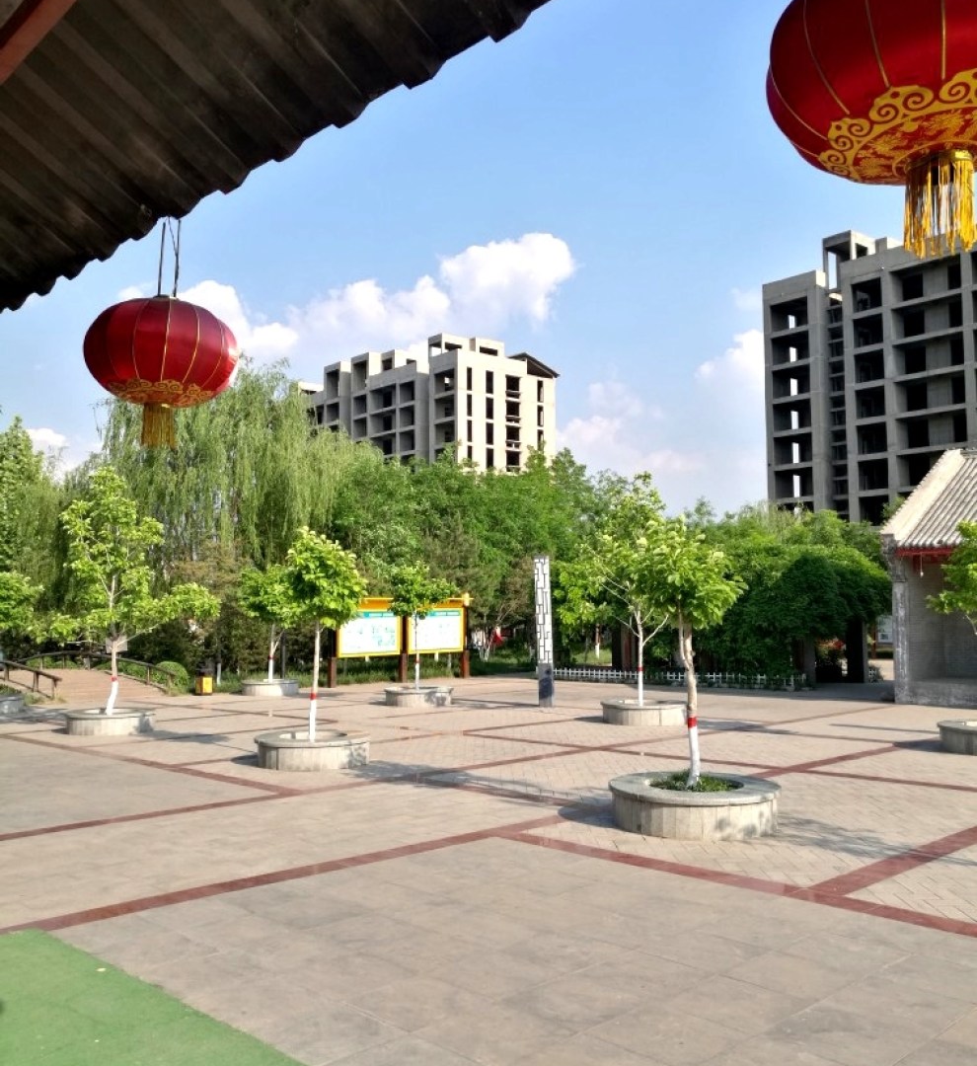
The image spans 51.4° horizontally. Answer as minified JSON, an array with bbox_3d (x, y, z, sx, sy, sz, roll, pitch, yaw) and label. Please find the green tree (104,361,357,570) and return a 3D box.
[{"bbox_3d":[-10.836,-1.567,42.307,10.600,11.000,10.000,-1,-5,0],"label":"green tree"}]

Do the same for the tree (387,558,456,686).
[{"bbox_3d":[-1.653,2.357,25.530,1.720,3.261,1.720,-1,-5,0],"label":"tree"}]

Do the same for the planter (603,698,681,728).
[{"bbox_3d":[3.072,3.539,20.056,1.670,0.380,1.670,-1,-5,0],"label":"planter"}]

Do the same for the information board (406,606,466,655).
[{"bbox_3d":[-1.846,3.415,35.632,2.700,1.600,0.130,4,-7,-45],"label":"information board"}]

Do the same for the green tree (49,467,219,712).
[{"bbox_3d":[-6.967,1.081,19.990,3.300,4.800,3.100,-1,-5,0],"label":"green tree"}]

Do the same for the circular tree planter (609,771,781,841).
[{"bbox_3d":[2.096,2.761,10.337,1.700,0.385,1.700,-1,-5,0],"label":"circular tree planter"}]

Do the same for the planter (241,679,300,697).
[{"bbox_3d":[-6.368,4.510,29.667,1.670,0.380,1.670,-1,-5,0],"label":"planter"}]

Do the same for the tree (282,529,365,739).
[{"bbox_3d":[-2.485,1.535,15.313,1.250,3.191,1.250,-1,-5,0],"label":"tree"}]

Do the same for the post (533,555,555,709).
[{"bbox_3d":[1.337,2.317,24.021,0.250,3.550,0.250,-5,-7,42],"label":"post"}]

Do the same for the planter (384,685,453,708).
[{"bbox_3d":[-1.725,4.090,25.383,1.700,0.385,1.700,-1,-5,0],"label":"planter"}]

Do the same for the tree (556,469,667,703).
[{"bbox_3d":[2.692,1.161,20.544,2.604,4.686,2.604,-1,-5,0],"label":"tree"}]

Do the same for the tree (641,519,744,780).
[{"bbox_3d":[2.046,1.171,10.214,1.030,2.650,1.030,-1,-5,0],"label":"tree"}]

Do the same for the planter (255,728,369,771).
[{"bbox_3d":[-2.624,3.234,15.169,1.700,0.385,1.700,-1,-5,0],"label":"planter"}]

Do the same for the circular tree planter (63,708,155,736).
[{"bbox_3d":[-7.454,3.710,20.019,1.700,0.385,1.700,-1,-5,0],"label":"circular tree planter"}]

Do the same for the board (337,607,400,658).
[{"bbox_3d":[-3.906,3.264,33.376,2.700,1.600,0.130,4,-7,-45],"label":"board"}]

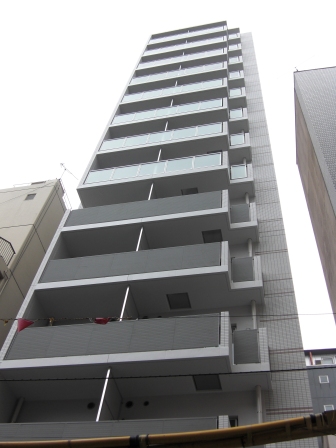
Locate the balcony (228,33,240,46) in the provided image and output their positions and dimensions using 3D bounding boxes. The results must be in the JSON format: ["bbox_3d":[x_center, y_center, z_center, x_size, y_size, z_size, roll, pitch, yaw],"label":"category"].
[{"bbox_3d":[5.055,-13.748,37.994,0.893,1.408,0.718,-7,-57,11],"label":"balcony"}]

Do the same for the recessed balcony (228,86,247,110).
[{"bbox_3d":[3.690,-6.519,26.527,0.859,1.354,0.681,-7,-57,11],"label":"recessed balcony"}]

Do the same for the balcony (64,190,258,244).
[{"bbox_3d":[-0.273,0.064,18.254,6.902,1.450,1.390,-7,-57,11],"label":"balcony"}]

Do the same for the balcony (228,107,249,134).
[{"bbox_3d":[3.415,-4.886,24.147,0.859,1.354,0.681,-7,-57,11],"label":"balcony"}]

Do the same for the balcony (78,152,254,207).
[{"bbox_3d":[0.008,-1.560,19.757,6.587,1.354,1.317,-7,-57,11],"label":"balcony"}]

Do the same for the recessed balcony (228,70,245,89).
[{"bbox_3d":[3.965,-8.153,28.908,0.859,1.354,0.681,-7,-57,11],"label":"recessed balcony"}]

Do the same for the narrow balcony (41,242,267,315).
[{"bbox_3d":[-0.518,1.704,14.992,6.537,1.354,1.317,-7,-57,11],"label":"narrow balcony"}]

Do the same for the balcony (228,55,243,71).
[{"bbox_3d":[4.472,-10.309,32.957,0.893,1.408,0.718,-7,-57,11],"label":"balcony"}]

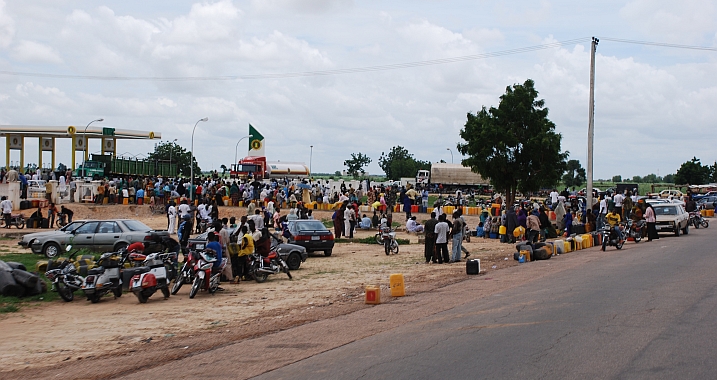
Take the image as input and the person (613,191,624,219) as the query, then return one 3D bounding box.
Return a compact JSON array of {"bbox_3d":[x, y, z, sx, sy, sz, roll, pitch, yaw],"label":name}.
[{"bbox_3d":[13.725,0.897,60.000,0.500,1.720,0.330,1,1,12],"label":"person"}]

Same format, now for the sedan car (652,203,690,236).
[{"bbox_3d":[14.652,1.413,54.042,1.670,1.450,4.400,2,1,24],"label":"sedan car"}]

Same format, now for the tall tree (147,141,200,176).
[{"bbox_3d":[-33.367,-4.734,205.000,9.800,8.500,9.200,1,1,0],"label":"tall tree"}]

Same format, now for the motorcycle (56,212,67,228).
[{"bbox_3d":[-16.244,1.658,62.800,0.720,1.050,1.900,1,1,14],"label":"motorcycle"}]

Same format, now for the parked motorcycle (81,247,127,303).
[{"bbox_3d":[-5.854,2.013,26.300,0.700,1.100,1.780,1,1,15],"label":"parked motorcycle"}]

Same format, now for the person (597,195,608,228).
[{"bbox_3d":[12.282,1.232,56.989,0.420,1.700,0.480,1,1,-37],"label":"person"}]

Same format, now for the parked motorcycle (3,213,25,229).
[{"bbox_3d":[-18.904,1.571,61.993,1.950,1.080,0.750,2,1,42],"label":"parked motorcycle"}]

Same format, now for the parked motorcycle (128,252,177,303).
[{"bbox_3d":[-4.837,2.090,26.945,0.670,1.090,1.740,2,1,18],"label":"parked motorcycle"}]

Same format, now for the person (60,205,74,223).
[{"bbox_3d":[-16.114,1.426,62.992,0.750,1.250,0.500,1,1,-18],"label":"person"}]

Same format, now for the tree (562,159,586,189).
[{"bbox_3d":[57.012,-4.170,300.000,6.200,7.600,6.200,1,1,0],"label":"tree"}]

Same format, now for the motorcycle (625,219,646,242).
[{"bbox_3d":[11.413,1.687,47.000,0.750,1.080,1.950,1,1,25],"label":"motorcycle"}]

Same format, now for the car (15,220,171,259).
[{"bbox_3d":[-8.813,1.569,38.600,4.450,1.380,1.690,1,1,11],"label":"car"}]

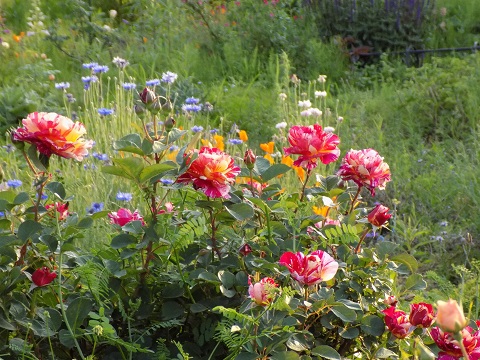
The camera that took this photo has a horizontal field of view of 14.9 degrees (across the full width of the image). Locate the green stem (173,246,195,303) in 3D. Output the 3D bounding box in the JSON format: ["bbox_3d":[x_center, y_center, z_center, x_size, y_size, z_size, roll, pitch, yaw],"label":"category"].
[{"bbox_3d":[-0.077,0.129,2.500,0.006,0.078,0.006,-20,6,0],"label":"green stem"}]

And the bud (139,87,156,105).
[{"bbox_3d":[-0.126,-0.115,2.500,0.023,0.026,0.023,-6,11,0],"label":"bud"}]

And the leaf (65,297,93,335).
[{"bbox_3d":[-0.212,0.178,2.400,0.035,0.048,0.016,0,12,0],"label":"leaf"}]

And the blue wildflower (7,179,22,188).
[{"bbox_3d":[-0.450,0.007,3.650,0.032,0.016,0.032,0,14,0],"label":"blue wildflower"}]

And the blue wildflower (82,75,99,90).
[{"bbox_3d":[-0.351,-0.229,4.300,0.036,0.032,0.034,0,12,0],"label":"blue wildflower"}]

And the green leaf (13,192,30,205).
[{"bbox_3d":[-0.298,0.025,2.500,0.023,0.016,0.014,0,12,0],"label":"green leaf"}]

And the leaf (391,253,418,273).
[{"bbox_3d":[0.265,0.133,2.950,0.047,0.014,0.030,29,31,7],"label":"leaf"}]

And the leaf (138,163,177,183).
[{"bbox_3d":[-0.117,-0.009,2.620,0.053,0.025,0.028,0,14,0],"label":"leaf"}]

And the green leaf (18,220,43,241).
[{"bbox_3d":[-0.298,0.072,2.600,0.035,0.025,0.018,0,14,0],"label":"green leaf"}]

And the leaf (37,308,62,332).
[{"bbox_3d":[-0.260,0.192,2.500,0.034,0.031,0.022,0,11,0],"label":"leaf"}]

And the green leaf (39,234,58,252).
[{"bbox_3d":[-0.270,0.089,2.580,0.026,0.032,0.009,-12,-23,-21],"label":"green leaf"}]

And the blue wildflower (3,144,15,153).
[{"bbox_3d":[-0.506,-0.069,4.000,0.026,0.017,0.026,0,11,0],"label":"blue wildflower"}]

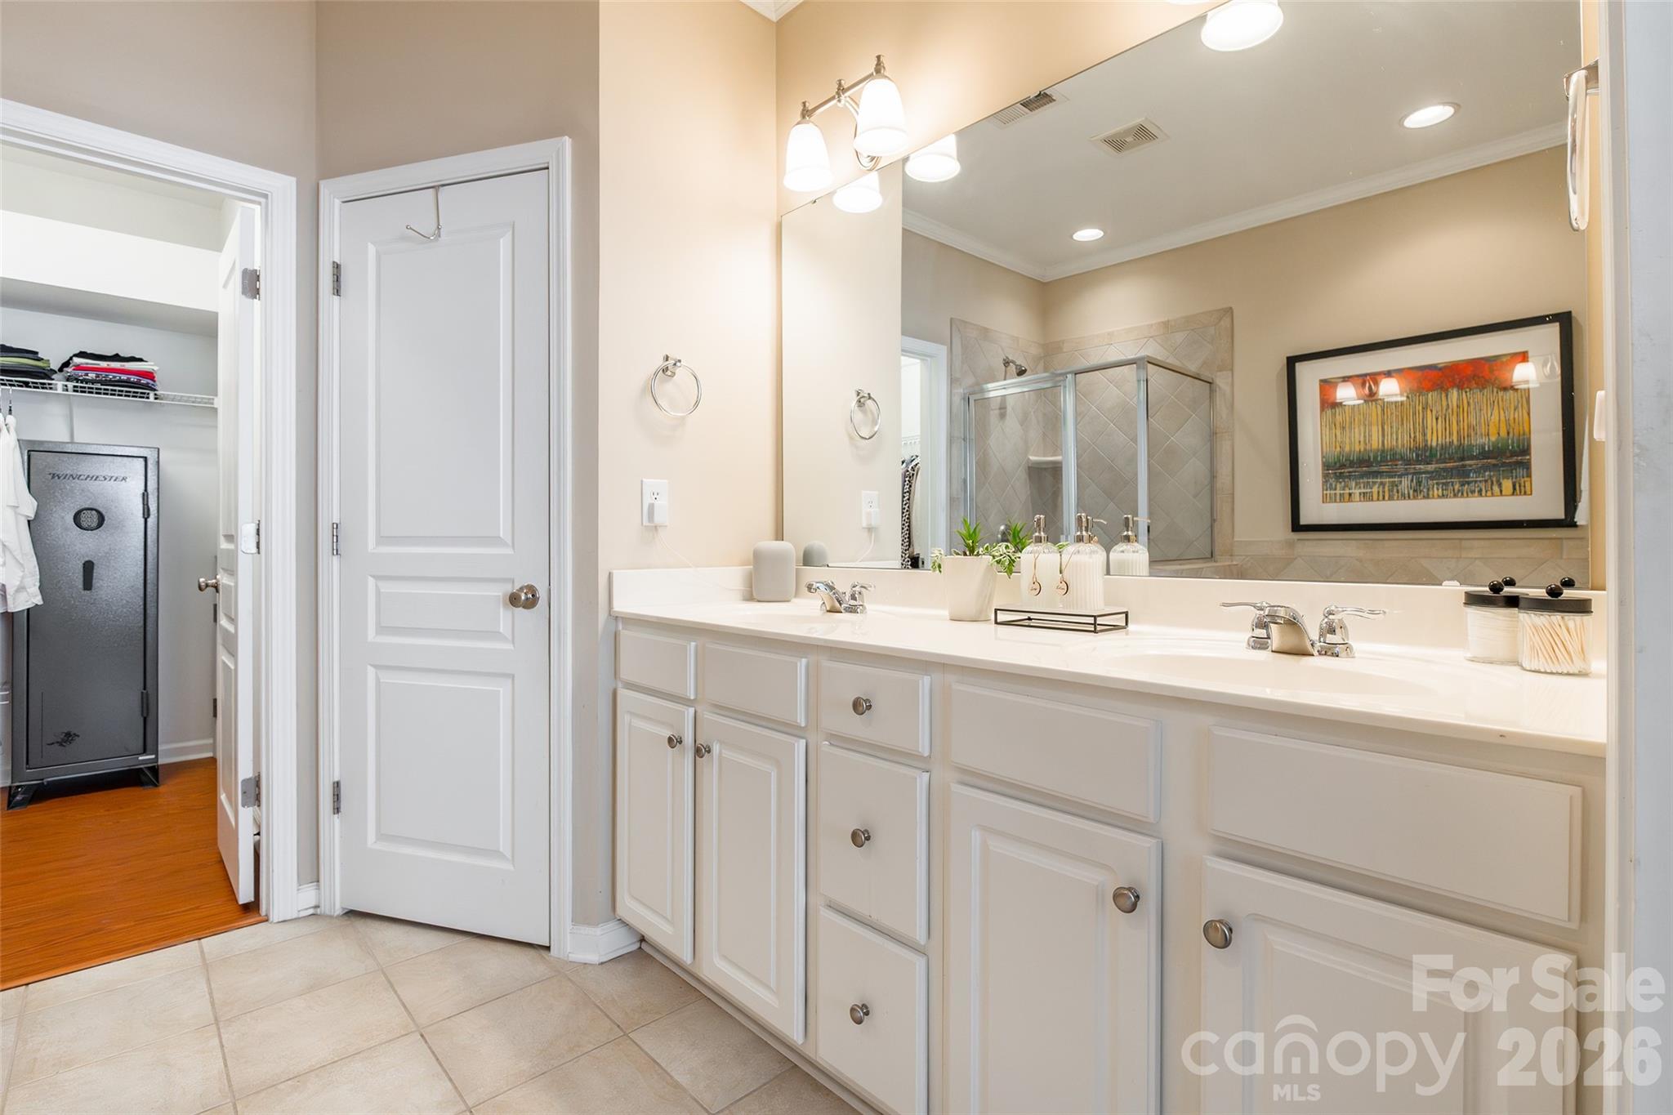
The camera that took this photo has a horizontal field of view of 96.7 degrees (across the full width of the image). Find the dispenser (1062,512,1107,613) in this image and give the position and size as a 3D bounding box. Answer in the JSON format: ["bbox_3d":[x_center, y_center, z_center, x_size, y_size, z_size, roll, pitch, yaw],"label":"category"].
[{"bbox_3d":[0.490,0.009,1.472,0.083,0.191,0.092,0,1,18],"label":"dispenser"}]

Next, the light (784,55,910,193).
[{"bbox_3d":[0.029,-1.137,1.948,0.168,0.232,0.414,-1,1,-44],"label":"light"}]

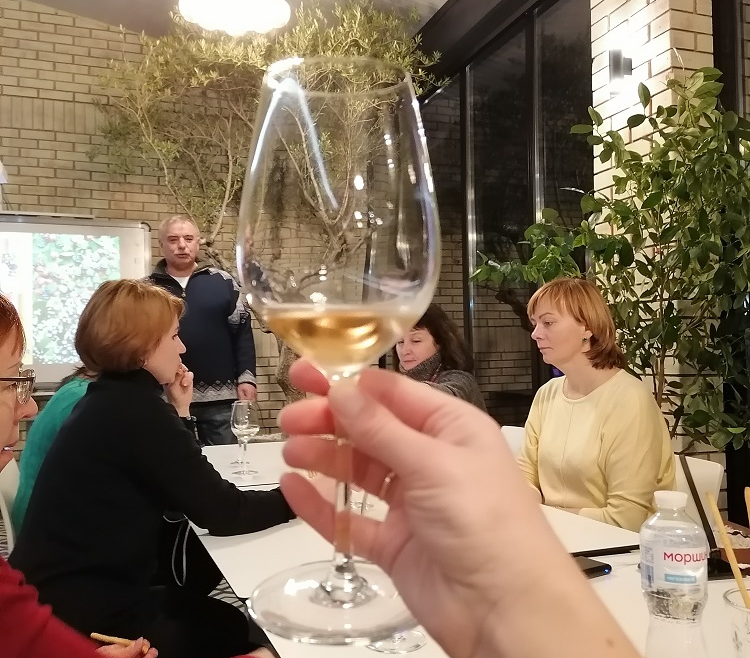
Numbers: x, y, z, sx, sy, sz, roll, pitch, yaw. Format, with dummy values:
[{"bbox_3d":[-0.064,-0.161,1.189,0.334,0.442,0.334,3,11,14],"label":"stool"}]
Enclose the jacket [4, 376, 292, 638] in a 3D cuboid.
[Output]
[{"bbox_3d":[-0.470,0.379,1.660,0.520,0.580,0.500,0,-2,-30],"label":"jacket"}]

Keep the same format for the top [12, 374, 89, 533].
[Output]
[{"bbox_3d":[-0.820,0.413,2.280,0.400,0.580,0.440,0,-2,-27],"label":"top"}]

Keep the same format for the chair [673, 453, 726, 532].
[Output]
[{"bbox_3d":[0.550,0.744,2.040,0.500,0.810,0.460,0,-2,-22],"label":"chair"}]

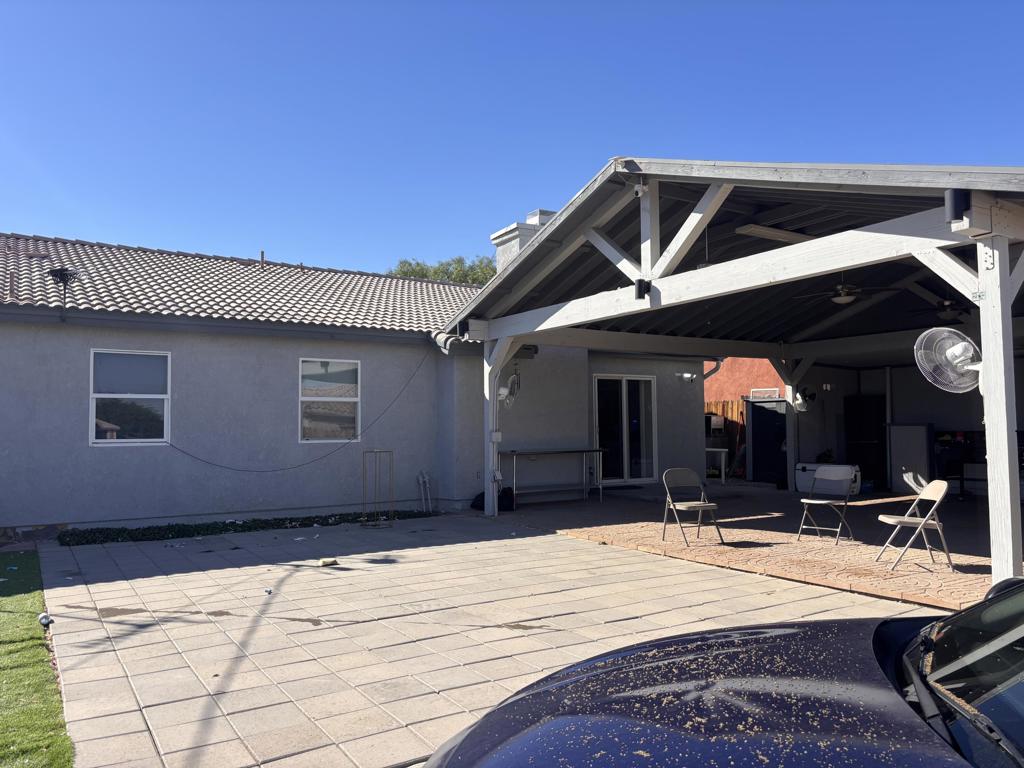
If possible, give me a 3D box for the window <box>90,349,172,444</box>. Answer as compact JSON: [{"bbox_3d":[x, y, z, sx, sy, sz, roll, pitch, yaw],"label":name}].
[{"bbox_3d":[-4.811,0.182,9.718,0.925,1.210,0.100,2,-4,-35],"label":"window"}]

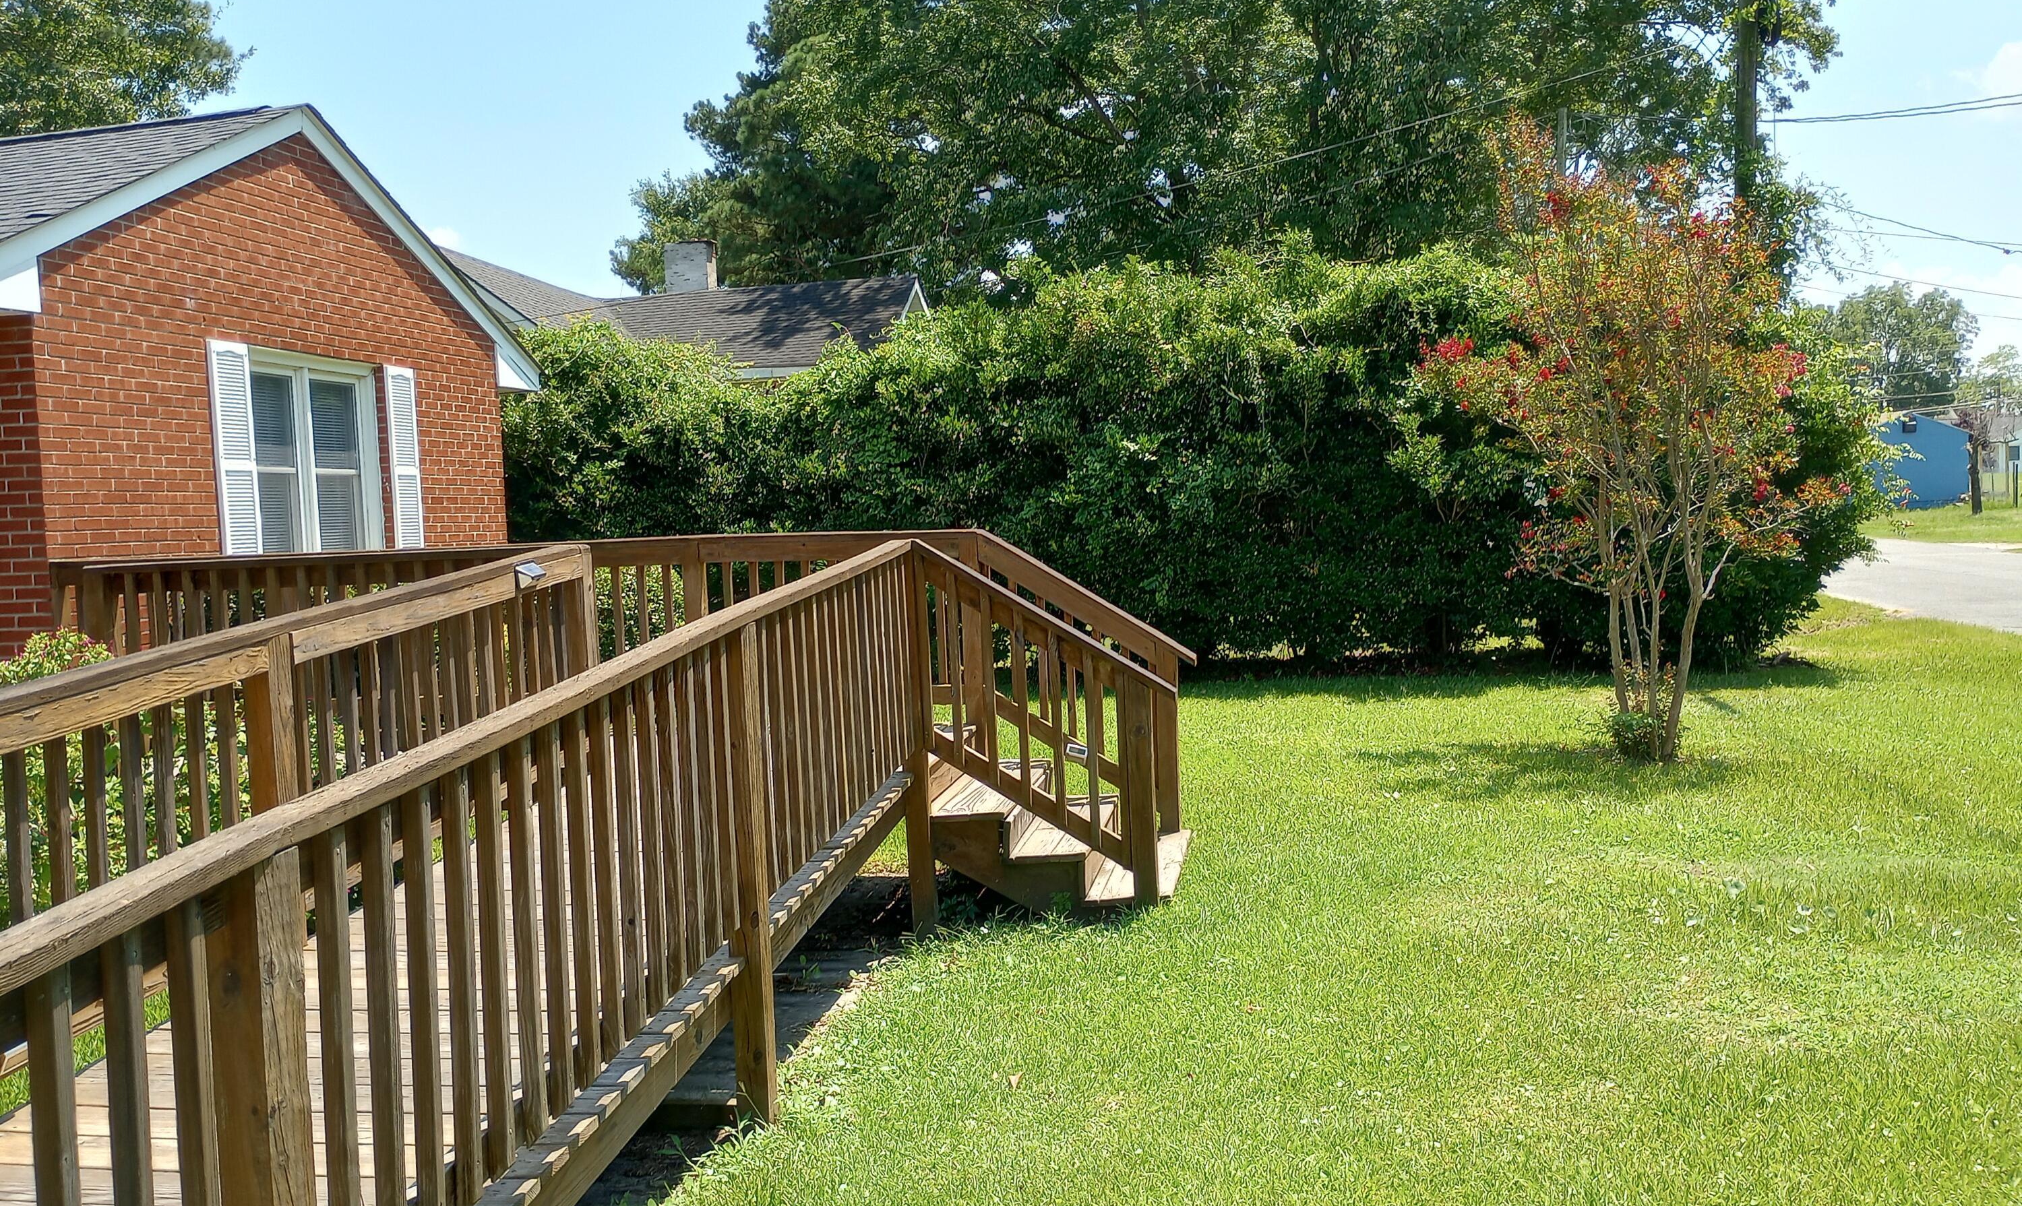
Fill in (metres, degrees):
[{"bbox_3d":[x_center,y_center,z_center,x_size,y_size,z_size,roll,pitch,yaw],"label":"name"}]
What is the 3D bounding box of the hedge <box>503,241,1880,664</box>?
[{"bbox_3d":[0.917,-1.423,16.916,14.000,4.150,2.500,-2,3,16],"label":"hedge"}]

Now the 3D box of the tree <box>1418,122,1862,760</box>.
[{"bbox_3d":[3.617,-0.946,9.458,2.550,3.700,2.400,-1,3,21],"label":"tree"}]

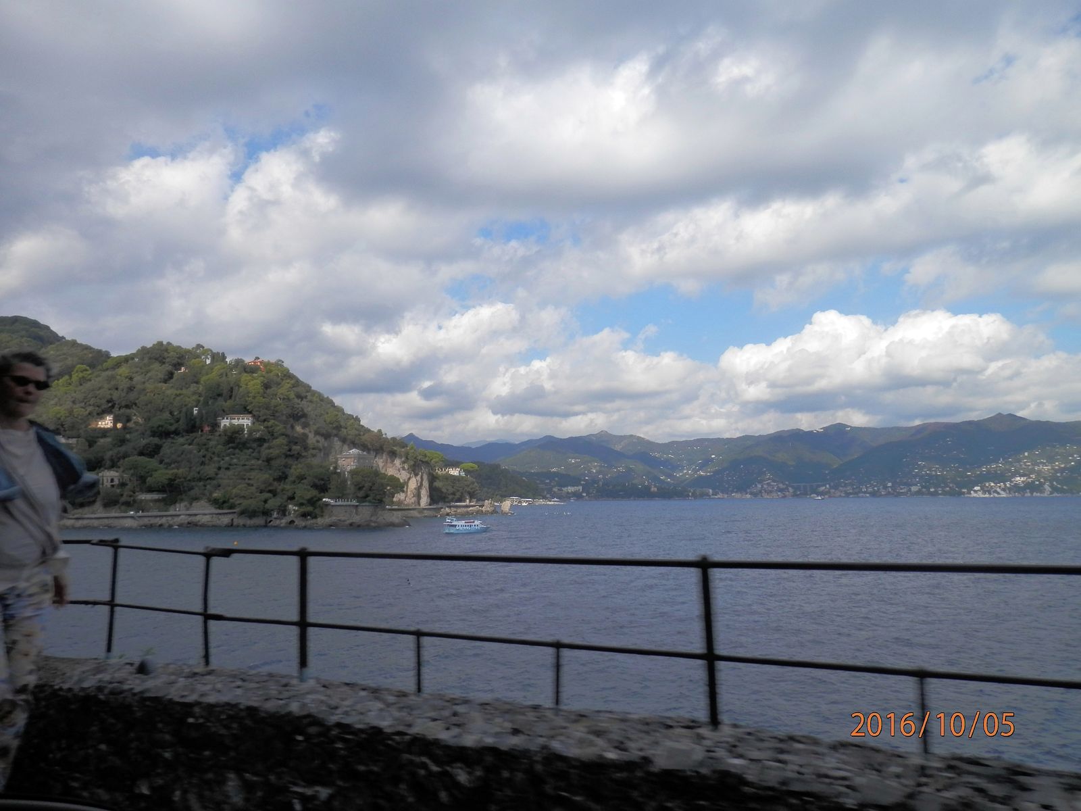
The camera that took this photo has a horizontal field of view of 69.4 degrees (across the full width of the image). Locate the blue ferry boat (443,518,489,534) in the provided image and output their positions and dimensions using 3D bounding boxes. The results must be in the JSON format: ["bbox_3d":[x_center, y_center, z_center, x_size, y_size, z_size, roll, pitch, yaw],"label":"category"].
[{"bbox_3d":[-28.720,48.780,320.030,6.200,6.190,23.040,-6,-9,43],"label":"blue ferry boat"}]

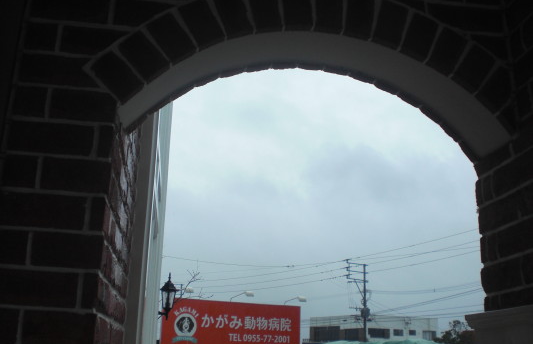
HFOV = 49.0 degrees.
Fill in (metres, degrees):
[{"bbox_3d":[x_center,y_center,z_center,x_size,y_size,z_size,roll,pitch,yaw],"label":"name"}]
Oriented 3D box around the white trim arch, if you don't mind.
[{"bbox_3d":[0.141,-0.222,1.608,1.029,0.272,0.174,3,-18,-8],"label":"white trim arch"}]

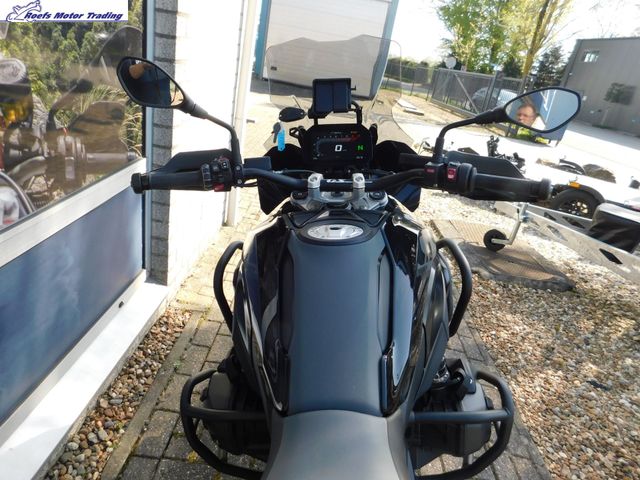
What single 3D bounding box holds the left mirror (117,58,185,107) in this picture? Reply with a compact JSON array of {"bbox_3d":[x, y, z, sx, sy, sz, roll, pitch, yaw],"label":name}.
[{"bbox_3d":[-0.363,-0.337,0.910,0.138,0.102,0.050,-6,23,-11],"label":"left mirror"}]

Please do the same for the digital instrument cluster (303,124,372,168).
[{"bbox_3d":[0.047,-0.245,1.140,0.185,0.125,0.050,0,-10,2],"label":"digital instrument cluster"}]

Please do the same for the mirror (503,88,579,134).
[{"bbox_3d":[0.461,-0.272,0.885,0.142,0.095,0.050,6,24,17],"label":"mirror"}]

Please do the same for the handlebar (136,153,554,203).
[{"bbox_3d":[0.043,-0.135,0.951,0.900,0.110,0.160,0,23,2],"label":"handlebar"}]

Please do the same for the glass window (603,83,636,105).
[{"bbox_3d":[25.972,-12.635,36.733,0.200,1.500,2.900,8,23,-6],"label":"glass window"}]

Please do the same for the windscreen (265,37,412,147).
[{"bbox_3d":[0.053,-0.400,1.214,0.405,0.370,0.110,0,57,2],"label":"windscreen"}]

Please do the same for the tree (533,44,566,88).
[{"bbox_3d":[24.990,-17.932,47.373,4.000,7.100,4.000,8,23,-6],"label":"tree"}]

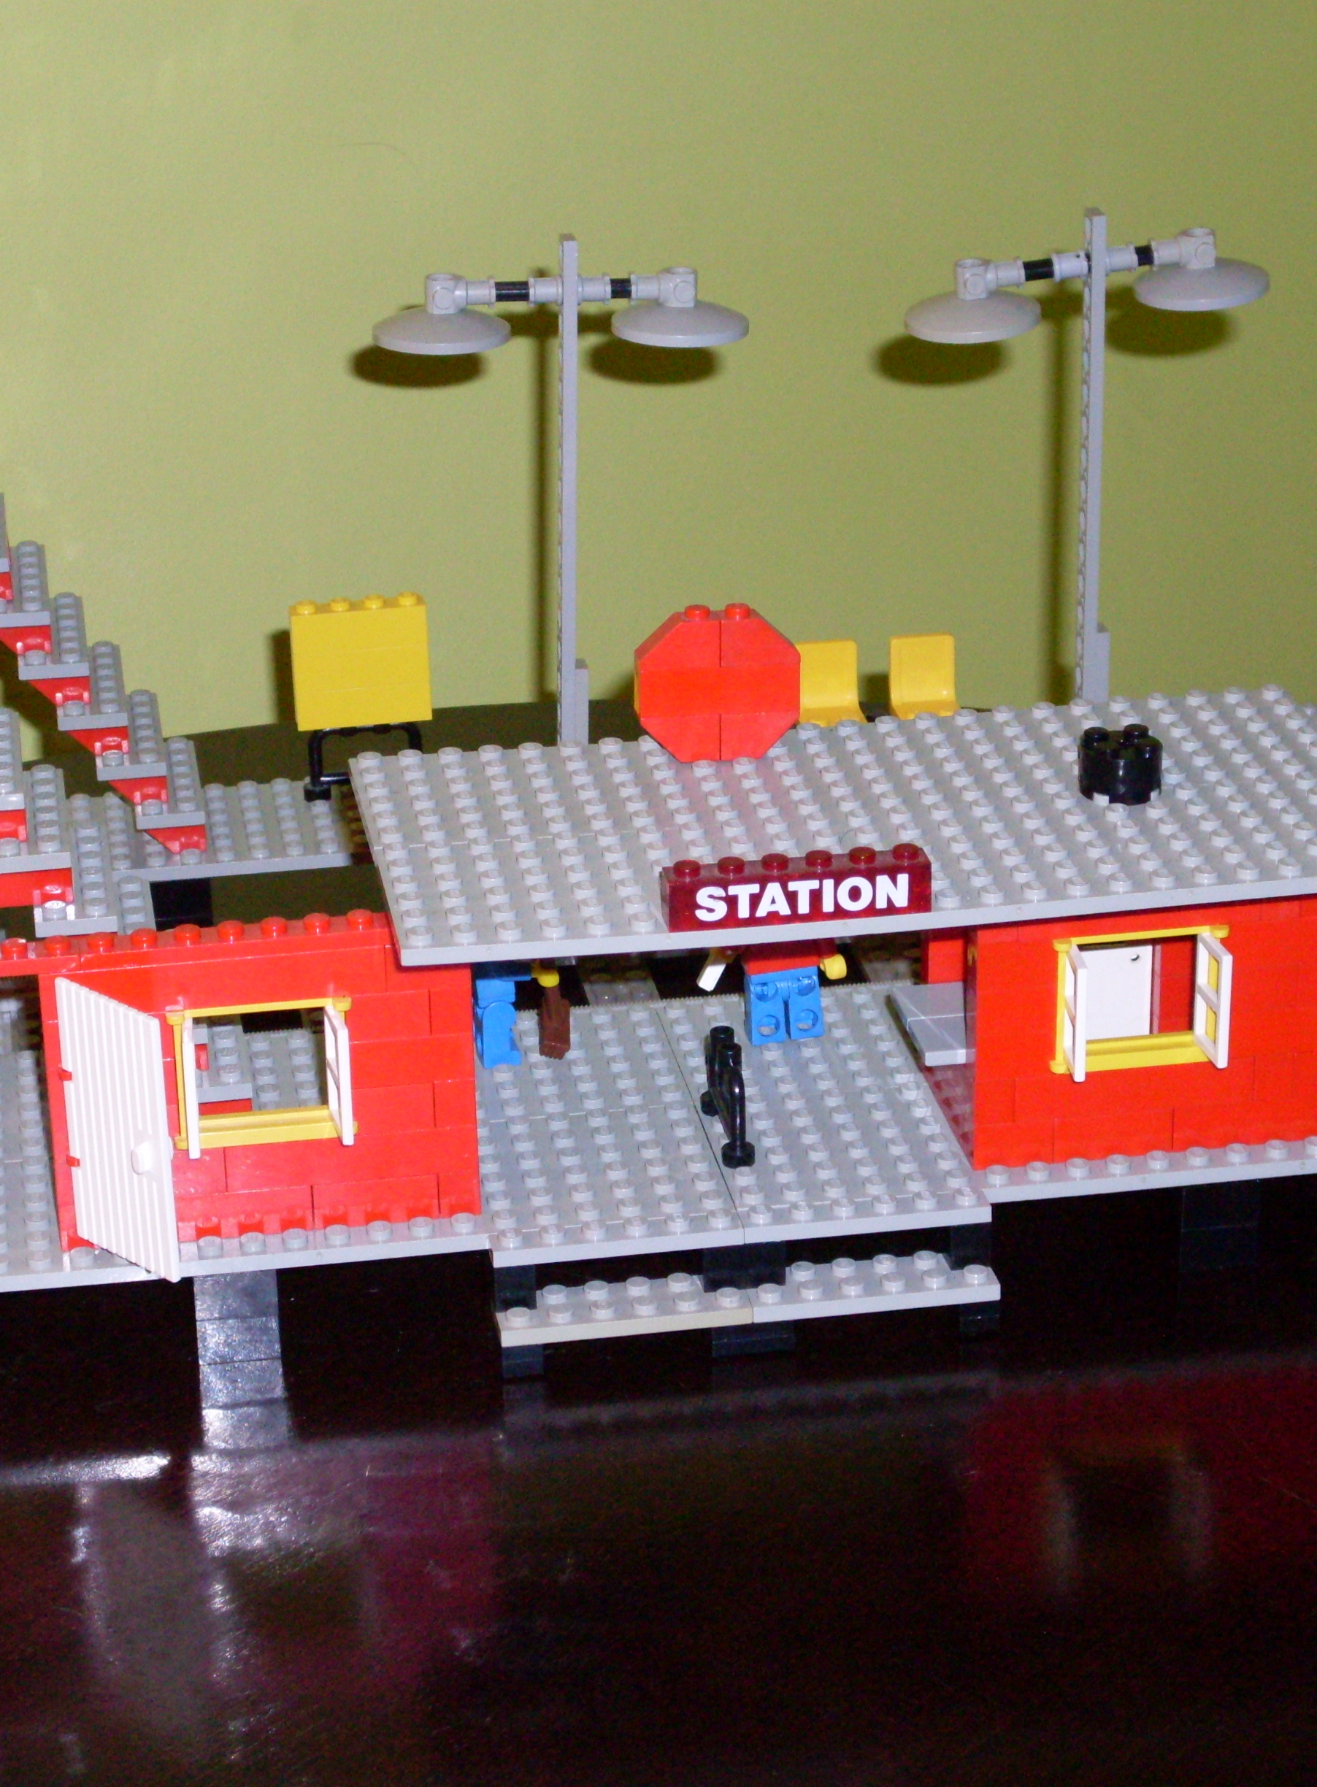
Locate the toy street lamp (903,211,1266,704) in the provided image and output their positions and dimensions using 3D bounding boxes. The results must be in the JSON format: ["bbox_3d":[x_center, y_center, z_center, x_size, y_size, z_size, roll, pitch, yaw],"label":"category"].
[{"bbox_3d":[0.098,-0.098,1.148,0.086,0.126,0.032,-5,24,-9],"label":"toy street lamp"}]

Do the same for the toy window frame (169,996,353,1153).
[{"bbox_3d":[-0.075,0.033,0.922,0.034,0.029,0.011,-5,24,-9],"label":"toy window frame"}]

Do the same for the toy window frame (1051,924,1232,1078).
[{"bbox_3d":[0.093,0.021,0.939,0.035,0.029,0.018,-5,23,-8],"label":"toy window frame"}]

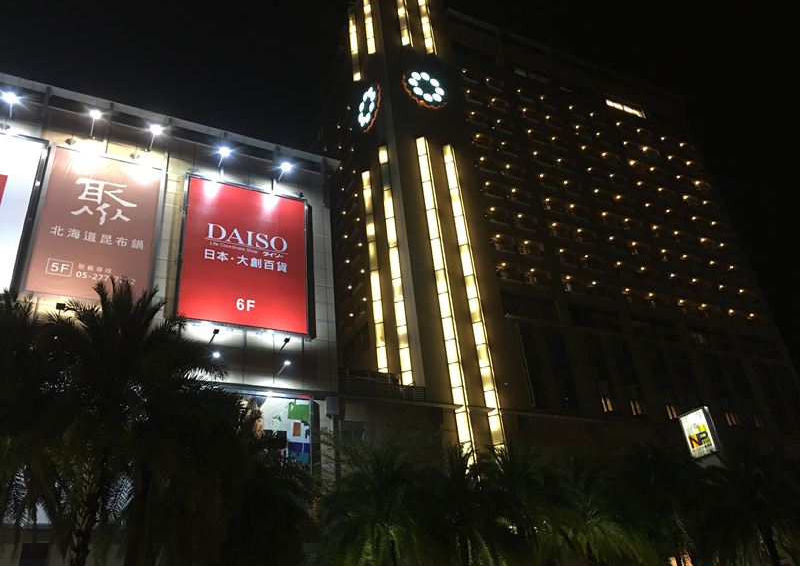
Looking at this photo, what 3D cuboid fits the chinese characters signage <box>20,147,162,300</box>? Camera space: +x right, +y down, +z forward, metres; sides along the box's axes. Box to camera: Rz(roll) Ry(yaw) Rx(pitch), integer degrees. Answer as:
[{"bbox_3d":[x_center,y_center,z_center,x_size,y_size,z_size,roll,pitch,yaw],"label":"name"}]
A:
[{"bbox_3d":[-21.079,-4.083,47.387,7.507,12.114,0.430,10,-34,-25],"label":"chinese characters signage"}]

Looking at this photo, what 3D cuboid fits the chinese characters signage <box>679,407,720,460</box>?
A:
[{"bbox_3d":[18.601,9.384,41.570,0.473,2.781,1.782,14,-37,-31],"label":"chinese characters signage"}]

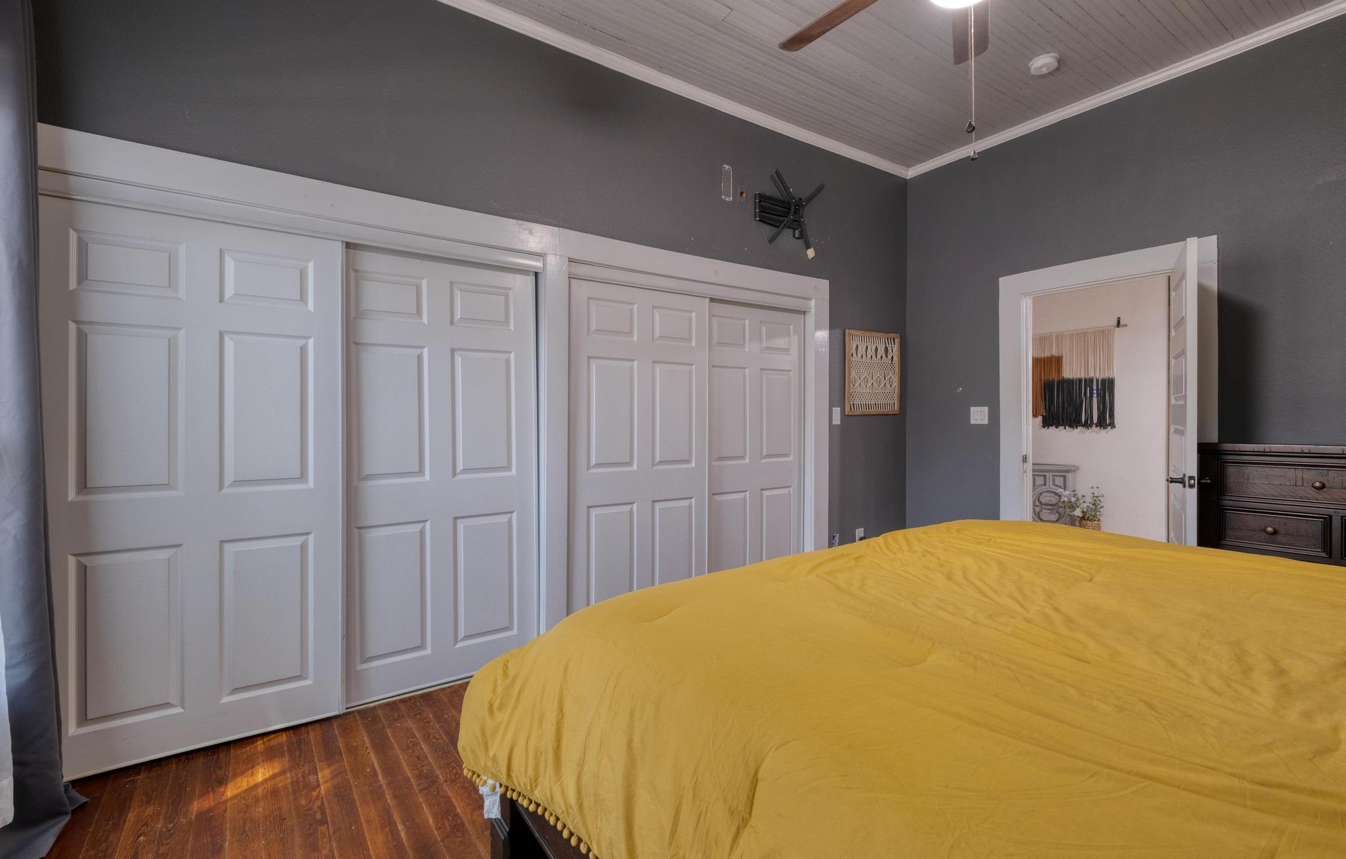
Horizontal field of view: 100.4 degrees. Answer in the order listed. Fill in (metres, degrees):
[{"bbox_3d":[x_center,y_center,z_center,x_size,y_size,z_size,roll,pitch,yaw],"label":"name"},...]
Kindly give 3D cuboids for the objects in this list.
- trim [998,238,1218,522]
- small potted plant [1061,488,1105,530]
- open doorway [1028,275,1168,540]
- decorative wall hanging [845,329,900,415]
[{"bbox_3d":[2.471,0.104,3.294,0.080,2.197,1.074,0,0,-32],"label":"trim"},{"bbox_3d":[3.808,0.771,5.200,0.370,0.460,0.390,0,0,-32],"label":"small potted plant"},{"bbox_3d":[2.487,0.176,3.307,0.120,2.052,0.740,0,0,-32],"label":"open doorway"},{"bbox_3d":[1.484,-0.411,4.131,0.603,0.612,0.030,0,0,-32],"label":"decorative wall hanging"}]

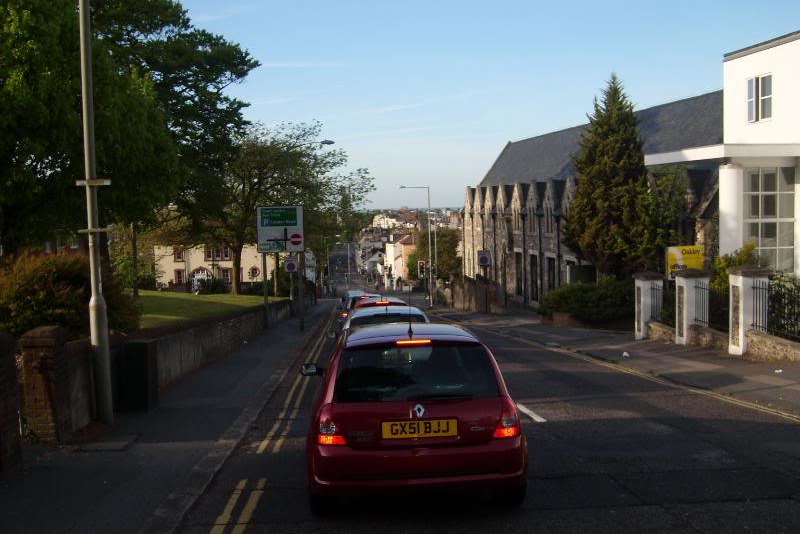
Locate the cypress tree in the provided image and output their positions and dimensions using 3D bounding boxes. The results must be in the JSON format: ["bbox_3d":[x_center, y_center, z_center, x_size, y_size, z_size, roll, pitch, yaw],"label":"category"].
[{"bbox_3d":[8.169,-3.106,32.000,3.400,9.100,3.400,-1,4,0],"label":"cypress tree"}]

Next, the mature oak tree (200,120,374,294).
[{"bbox_3d":[-7.091,-3.471,48.000,11.200,10.300,10.300,-1,4,0],"label":"mature oak tree"}]

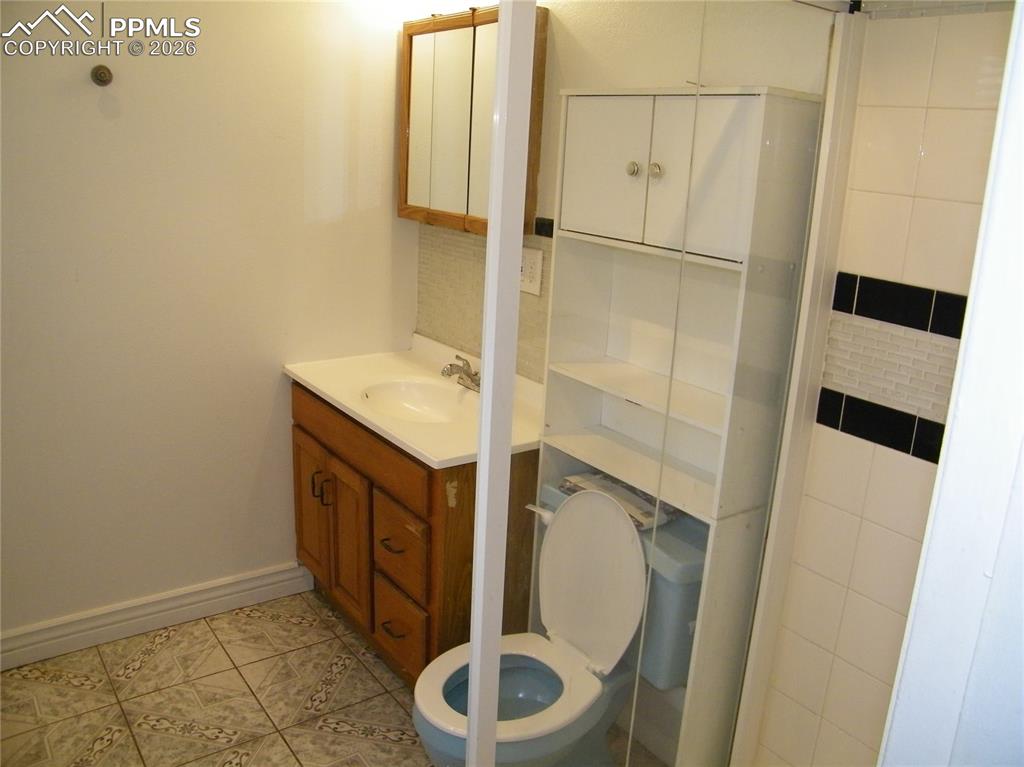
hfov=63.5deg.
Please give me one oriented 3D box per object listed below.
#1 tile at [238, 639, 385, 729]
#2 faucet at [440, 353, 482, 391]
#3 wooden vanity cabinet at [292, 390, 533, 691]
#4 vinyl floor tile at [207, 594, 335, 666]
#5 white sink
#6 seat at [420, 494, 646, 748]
[{"bbox_3d":[-0.579,0.856,2.384,0.317,0.006,0.317,-8,19,-35],"label":"tile"},{"bbox_3d":[-0.137,-0.032,2.451,0.164,0.108,0.162,-8,19,-35],"label":"faucet"},{"bbox_3d":[-0.271,0.431,2.507,0.480,0.782,0.934,-8,19,-35],"label":"wooden vanity cabinet"},{"bbox_3d":[-0.763,0.779,2.630,0.317,0.006,0.317,-8,19,-35],"label":"vinyl floor tile"},{"bbox_3d":[-0.287,0.103,2.374,0.264,0.133,0.462,-8,19,-35],"label":"white sink"},{"bbox_3d":[0.013,0.459,1.726,0.428,0.426,0.349,-8,19,-35],"label":"seat"}]

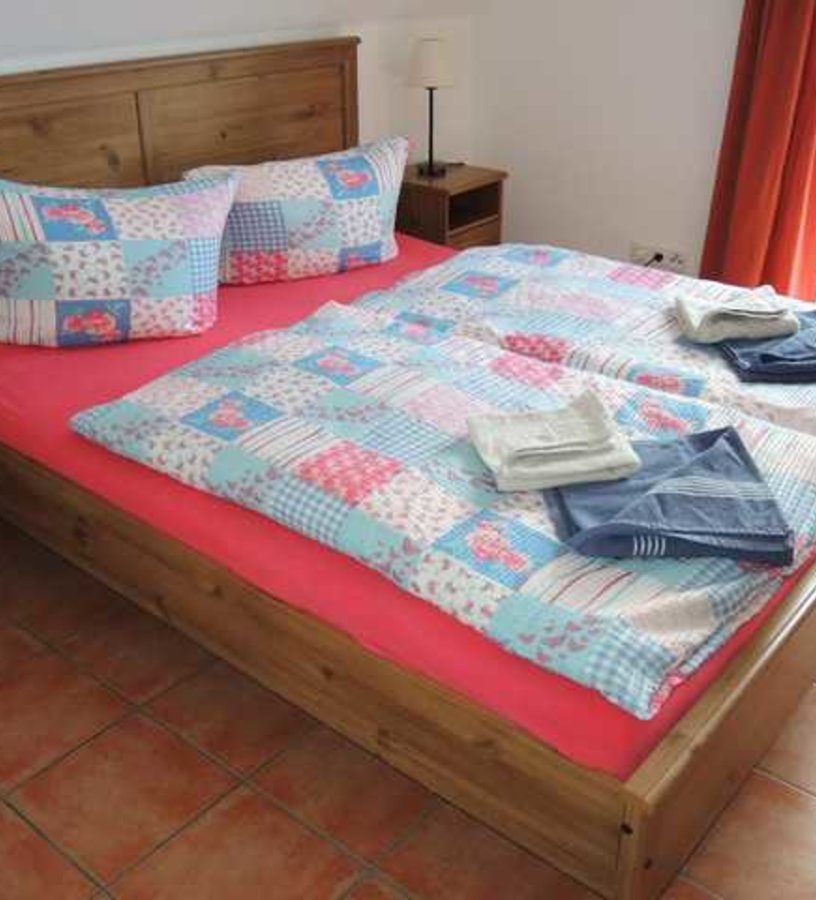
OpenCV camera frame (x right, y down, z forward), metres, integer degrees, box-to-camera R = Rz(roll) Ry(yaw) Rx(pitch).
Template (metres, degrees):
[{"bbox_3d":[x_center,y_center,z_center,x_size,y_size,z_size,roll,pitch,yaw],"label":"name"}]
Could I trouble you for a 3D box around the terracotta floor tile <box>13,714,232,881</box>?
[{"bbox_3d":[-0.516,0.620,1.765,0.308,0.010,0.308,20,33,35],"label":"terracotta floor tile"}]

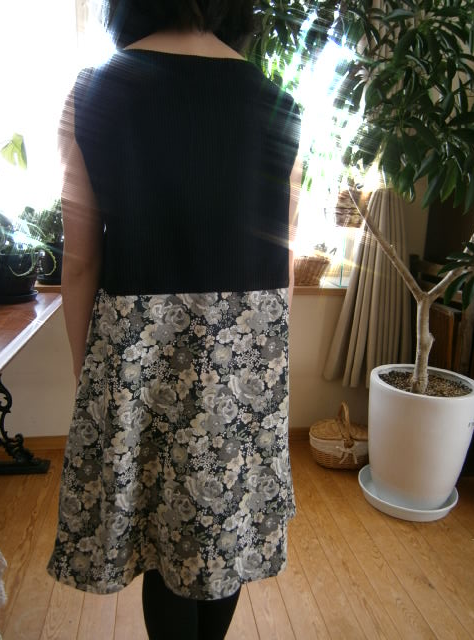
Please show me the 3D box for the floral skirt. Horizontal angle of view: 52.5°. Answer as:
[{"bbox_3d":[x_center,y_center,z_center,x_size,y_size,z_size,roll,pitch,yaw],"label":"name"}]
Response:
[{"bbox_3d":[-0.105,0.195,0.957,0.490,0.560,0.340,-1,13,-13],"label":"floral skirt"}]

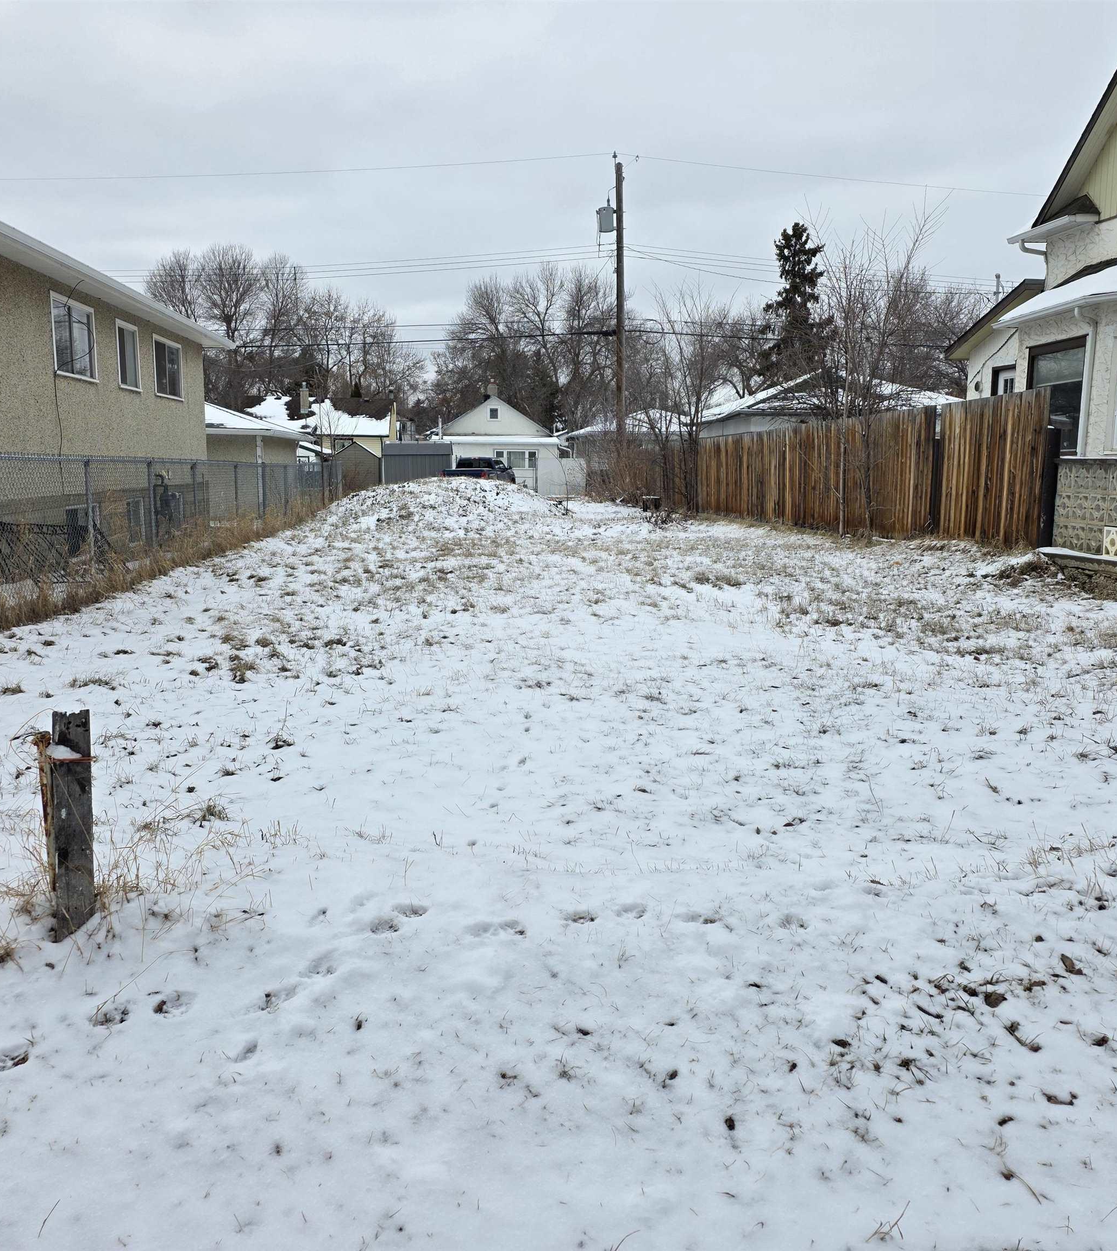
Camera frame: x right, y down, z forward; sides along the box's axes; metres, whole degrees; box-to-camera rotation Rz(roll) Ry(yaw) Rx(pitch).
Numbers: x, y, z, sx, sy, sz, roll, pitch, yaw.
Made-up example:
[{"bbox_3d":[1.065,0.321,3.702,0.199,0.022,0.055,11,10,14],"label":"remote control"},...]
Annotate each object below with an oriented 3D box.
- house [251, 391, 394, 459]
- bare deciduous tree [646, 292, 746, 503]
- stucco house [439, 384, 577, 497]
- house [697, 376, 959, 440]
[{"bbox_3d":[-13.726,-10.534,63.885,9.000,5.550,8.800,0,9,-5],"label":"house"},{"bbox_3d":[3.905,-6.442,31.239,2.800,6.260,2.700,0,9,-5],"label":"bare deciduous tree"},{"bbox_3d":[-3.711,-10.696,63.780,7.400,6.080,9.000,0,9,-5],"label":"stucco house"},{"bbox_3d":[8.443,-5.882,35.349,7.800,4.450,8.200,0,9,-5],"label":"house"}]

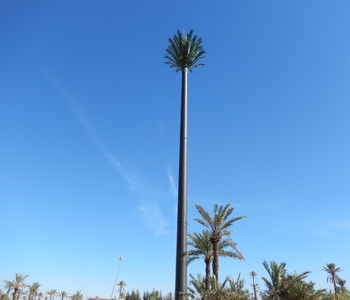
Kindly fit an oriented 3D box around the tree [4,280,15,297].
[{"bbox_3d":[-40.765,34.885,69.767,3.300,6.160,3.300,15,-31,-23],"label":"tree"}]

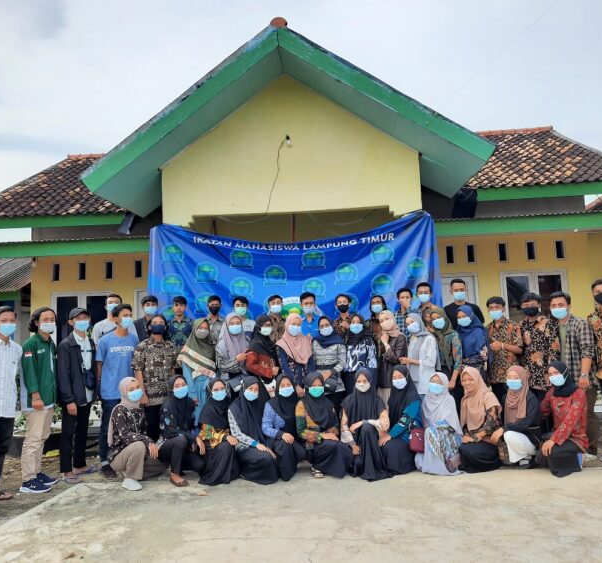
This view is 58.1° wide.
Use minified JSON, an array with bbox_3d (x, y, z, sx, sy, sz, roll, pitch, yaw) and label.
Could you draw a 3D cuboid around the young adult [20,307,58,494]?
[{"bbox_3d":[-2.365,1.077,4.937,0.310,1.680,0.410,-5,-5,34],"label":"young adult"}]

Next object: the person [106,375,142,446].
[{"bbox_3d":[-1.536,1.401,5.113,0.480,1.000,0.570,2,-6,-42],"label":"person"}]

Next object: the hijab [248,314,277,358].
[{"bbox_3d":[-0.405,0.579,5.700,0.290,0.460,0.280,0,-7,-22],"label":"hijab"}]

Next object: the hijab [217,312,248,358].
[{"bbox_3d":[-0.716,0.573,5.750,0.310,0.480,0.290,-1,-6,-12],"label":"hijab"}]

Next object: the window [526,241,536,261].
[{"bbox_3d":[3.829,-0.515,9.000,0.165,0.335,0.100,-3,-6,4],"label":"window"}]

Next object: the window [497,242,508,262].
[{"bbox_3d":[3.533,-0.508,9.500,0.210,0.350,0.100,-3,-4,3],"label":"window"}]

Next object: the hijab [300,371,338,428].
[{"bbox_3d":[0.179,1.153,5.250,0.370,0.570,0.350,-2,-4,-8],"label":"hijab"}]

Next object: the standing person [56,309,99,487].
[{"bbox_3d":[-2.254,1.115,5.523,0.470,1.712,0.360,4,-9,-45],"label":"standing person"}]

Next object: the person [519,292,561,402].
[{"bbox_3d":[2.454,0.946,5.521,0.470,1.653,0.300,-6,-7,32],"label":"person"}]

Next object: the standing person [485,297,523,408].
[{"bbox_3d":[2.141,0.986,5.673,0.460,1.632,0.320,-7,-8,36],"label":"standing person"}]

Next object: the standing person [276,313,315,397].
[{"bbox_3d":[-0.033,1.127,5.992,0.450,1.568,0.310,-2,-4,-2],"label":"standing person"}]

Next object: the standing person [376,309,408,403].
[{"bbox_3d":[0.974,1.078,5.670,0.420,1.543,0.330,-6,-7,30],"label":"standing person"}]

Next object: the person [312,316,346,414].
[{"bbox_3d":[0.343,1.126,5.670,0.440,1.518,0.320,-3,-6,10],"label":"person"}]

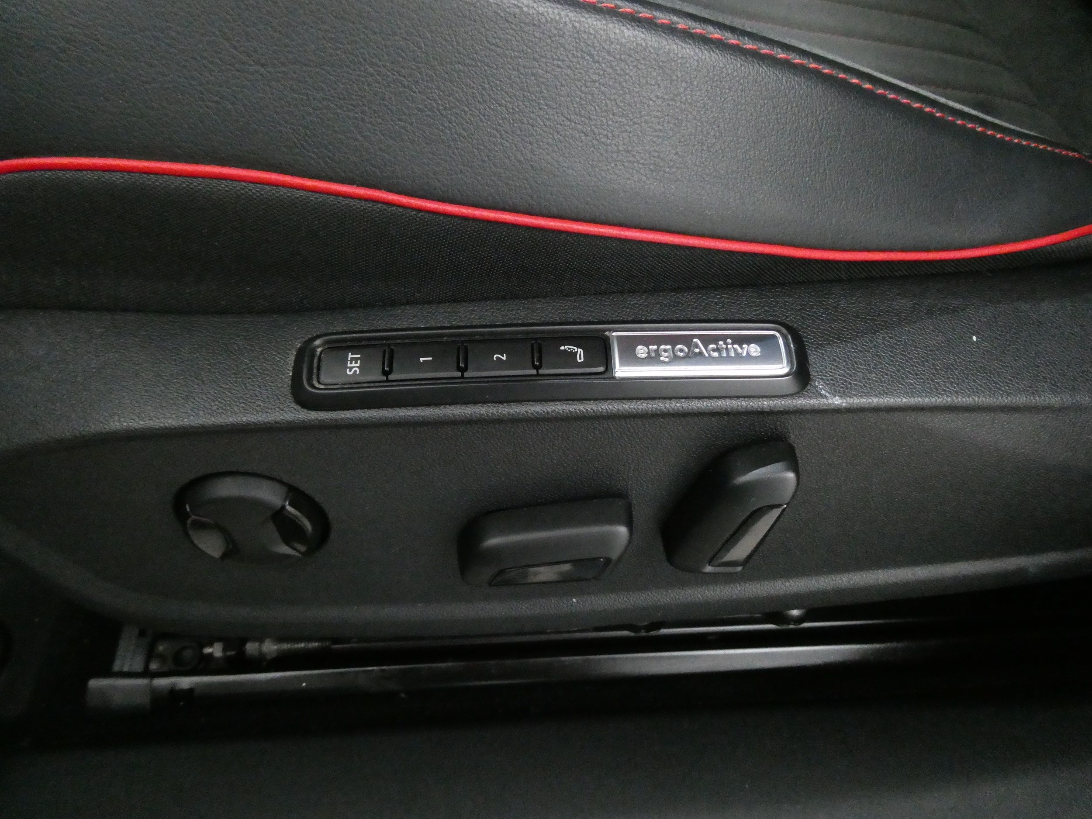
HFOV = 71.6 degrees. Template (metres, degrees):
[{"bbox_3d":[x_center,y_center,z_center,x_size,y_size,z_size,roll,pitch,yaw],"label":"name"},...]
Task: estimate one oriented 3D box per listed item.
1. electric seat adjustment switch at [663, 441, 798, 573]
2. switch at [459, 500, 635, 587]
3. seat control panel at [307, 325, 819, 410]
[{"bbox_3d":[0.064,0.036,0.265,0.025,0.054,0.019,13,43,-13],"label":"electric seat adjustment switch"},{"bbox_3d":[0.000,0.050,0.278,0.062,0.025,0.019,-6,45,5],"label":"switch"},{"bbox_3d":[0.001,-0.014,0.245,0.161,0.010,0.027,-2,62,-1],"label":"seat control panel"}]

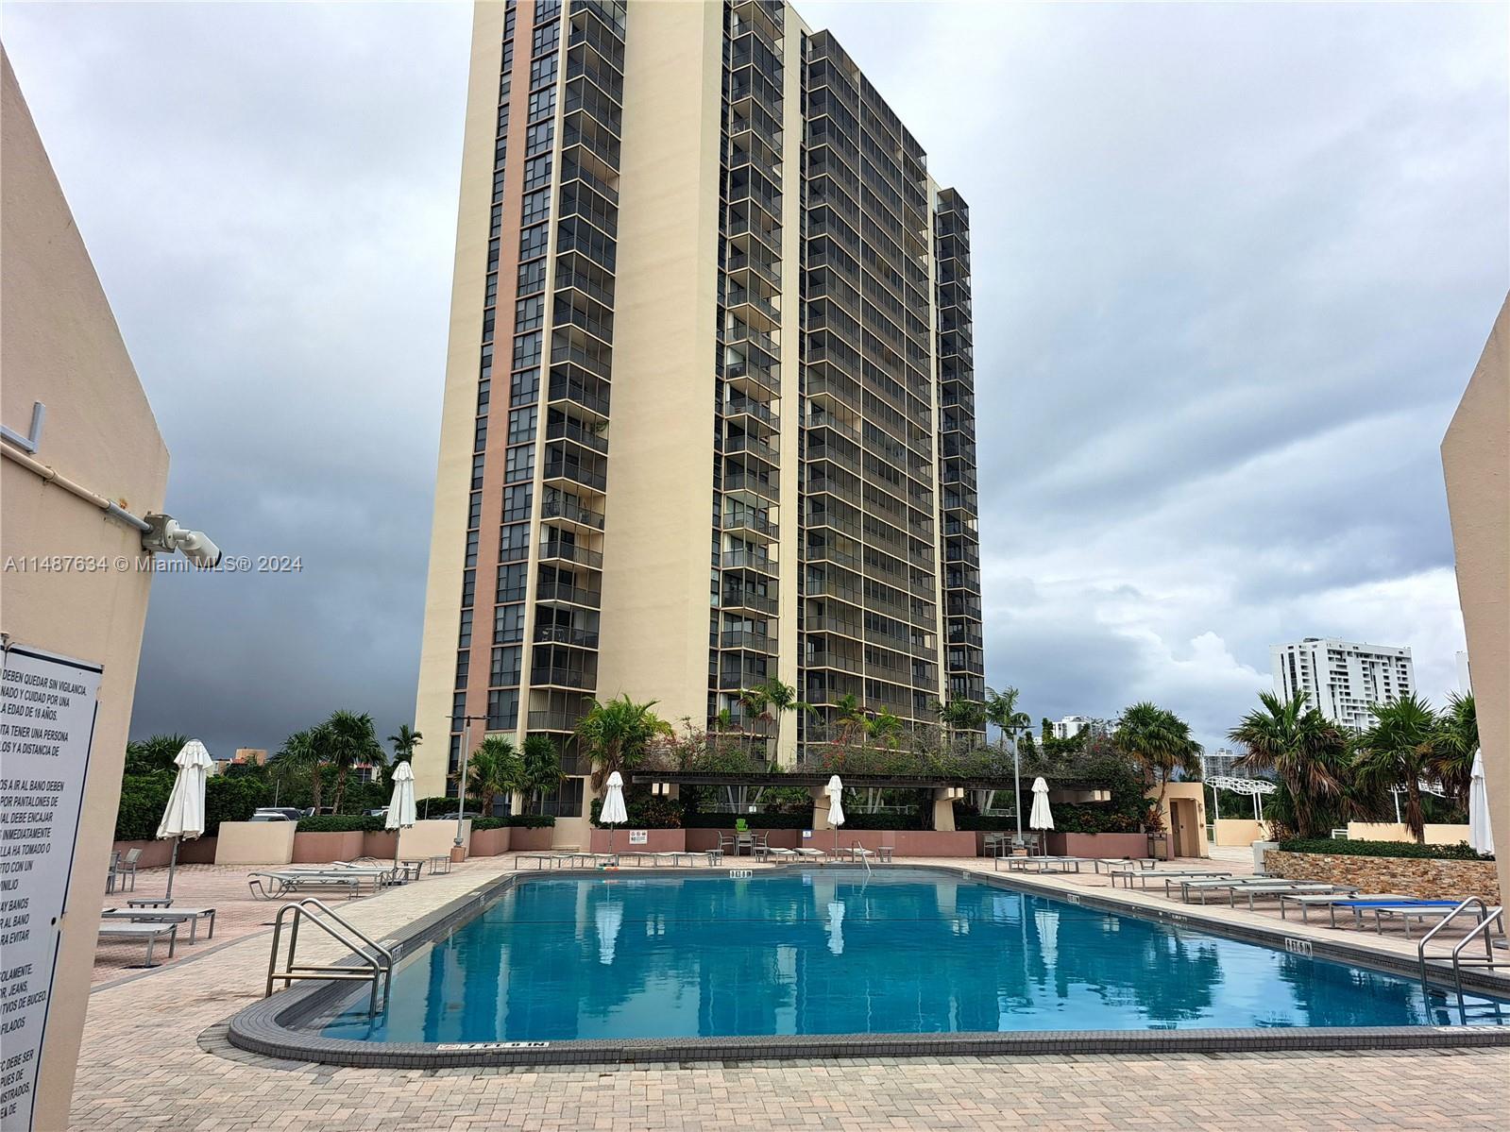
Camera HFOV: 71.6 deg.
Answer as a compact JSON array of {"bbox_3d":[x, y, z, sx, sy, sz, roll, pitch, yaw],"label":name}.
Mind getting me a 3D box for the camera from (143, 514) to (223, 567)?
[{"bbox_3d":[-1.678,-0.075,3.080,0.165,0.145,0.190,-2,-24,9],"label":"camera"}]

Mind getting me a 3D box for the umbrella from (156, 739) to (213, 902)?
[{"bbox_3d":[-8.465,3.863,15.544,0.720,2.550,0.720,0,-13,0],"label":"umbrella"}]

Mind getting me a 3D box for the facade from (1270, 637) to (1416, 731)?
[{"bbox_3d":[254.000,72.000,444.000,58.000,75.000,25.000,7,-15,-27],"label":"facade"}]

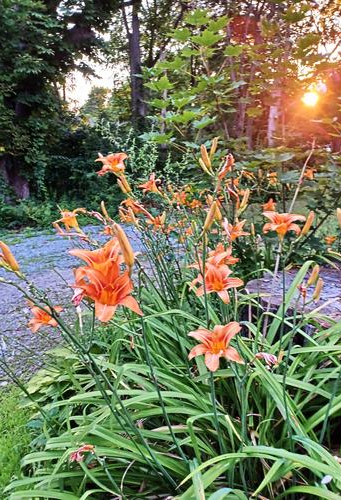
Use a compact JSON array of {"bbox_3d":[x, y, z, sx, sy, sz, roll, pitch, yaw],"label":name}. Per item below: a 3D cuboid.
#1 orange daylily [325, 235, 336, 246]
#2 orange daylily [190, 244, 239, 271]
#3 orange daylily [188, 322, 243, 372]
[{"bbox_3d":[1.108,-0.066,2.500,0.075,0.075,0.070,3,13,11],"label":"orange daylily"},{"bbox_3d":[0.106,0.025,0.870,0.120,0.085,0.095,0,-3,0],"label":"orange daylily"},{"bbox_3d":[0.093,0.203,0.750,0.113,0.092,0.080,0,-2,0],"label":"orange daylily"}]

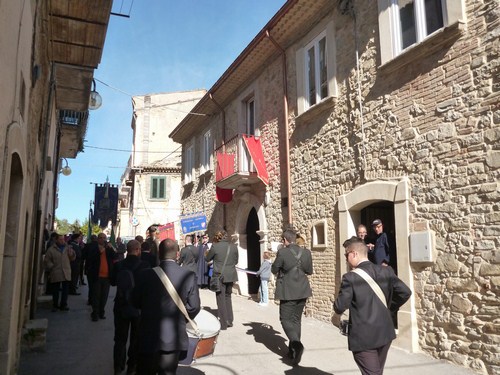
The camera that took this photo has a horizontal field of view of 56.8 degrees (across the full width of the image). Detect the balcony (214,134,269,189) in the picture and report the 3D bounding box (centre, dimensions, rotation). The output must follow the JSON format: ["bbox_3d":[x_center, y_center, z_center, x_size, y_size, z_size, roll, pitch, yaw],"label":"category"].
[{"bbox_3d":[-0.419,-0.692,13.252,0.660,1.120,2.200,2,-7,-19],"label":"balcony"}]

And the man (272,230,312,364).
[{"bbox_3d":[0.557,1.425,6.181,0.550,1.730,0.480,2,-7,-18],"label":"man"}]

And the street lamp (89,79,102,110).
[{"bbox_3d":[-3.089,-1.839,8.887,0.520,0.700,0.350,2,-7,-23],"label":"street lamp"}]

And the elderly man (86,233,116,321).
[{"bbox_3d":[-2.998,1.801,9.342,0.560,1.730,0.420,2,-7,-25],"label":"elderly man"}]

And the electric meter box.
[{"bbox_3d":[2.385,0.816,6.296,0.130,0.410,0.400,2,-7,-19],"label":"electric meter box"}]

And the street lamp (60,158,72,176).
[{"bbox_3d":[-7.029,-0.796,17.588,0.520,0.720,0.350,2,-7,-23],"label":"street lamp"}]

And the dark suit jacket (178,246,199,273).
[{"bbox_3d":[-1.467,1.749,11.059,0.520,0.750,0.340,2,-7,-18],"label":"dark suit jacket"}]

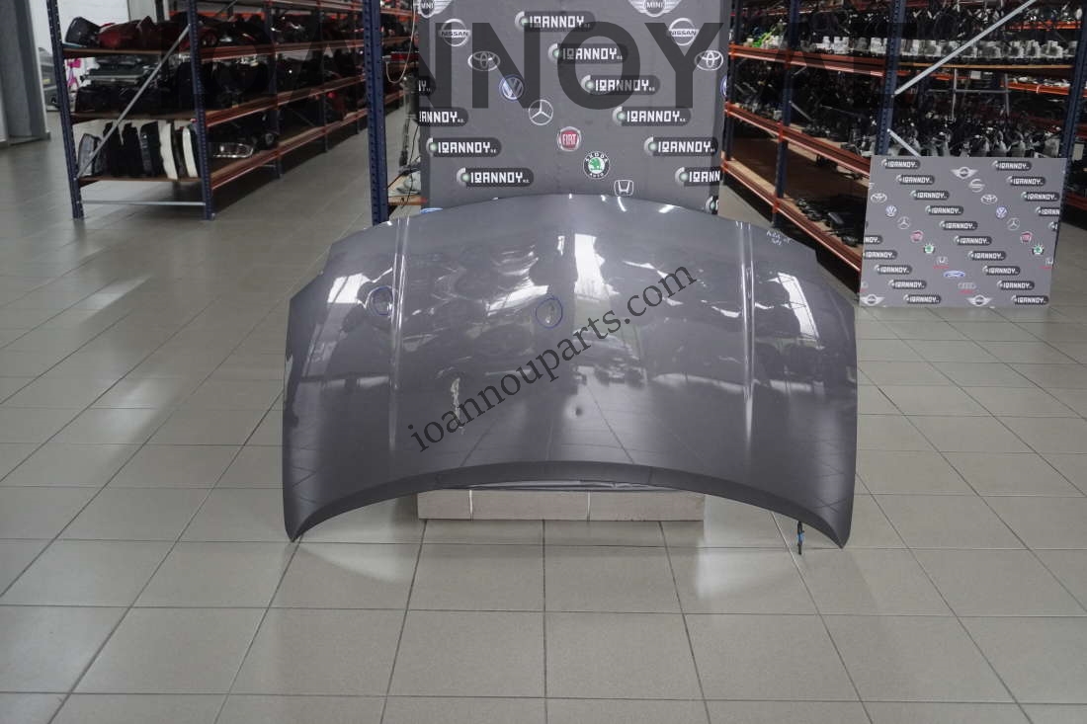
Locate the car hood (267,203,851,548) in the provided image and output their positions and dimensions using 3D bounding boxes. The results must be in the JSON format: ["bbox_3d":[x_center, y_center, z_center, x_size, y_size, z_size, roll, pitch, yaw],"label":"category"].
[{"bbox_3d":[0.075,0.040,2.614,1.512,0.946,0.230,1,8,-1],"label":"car hood"}]

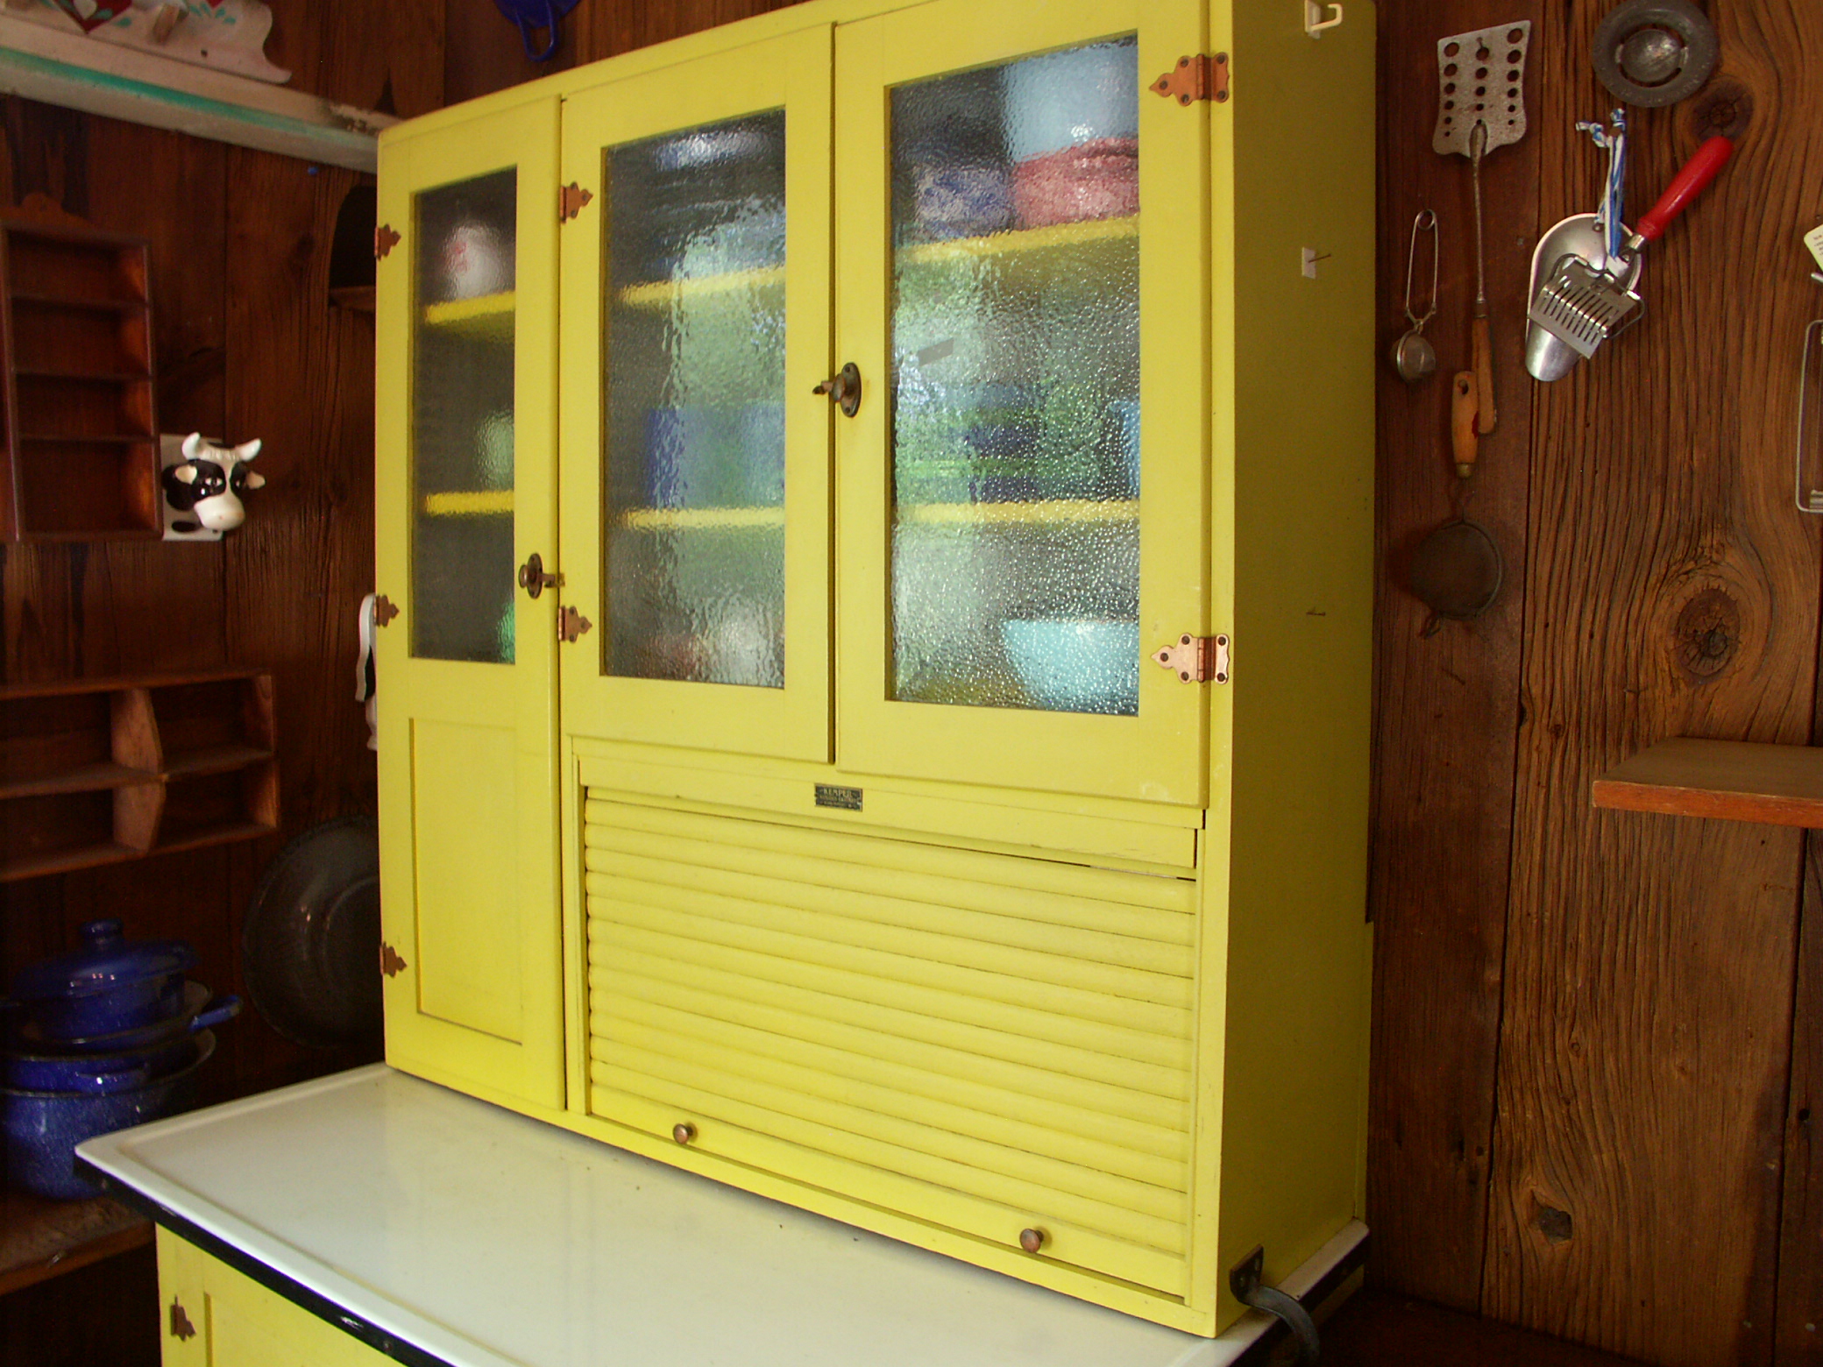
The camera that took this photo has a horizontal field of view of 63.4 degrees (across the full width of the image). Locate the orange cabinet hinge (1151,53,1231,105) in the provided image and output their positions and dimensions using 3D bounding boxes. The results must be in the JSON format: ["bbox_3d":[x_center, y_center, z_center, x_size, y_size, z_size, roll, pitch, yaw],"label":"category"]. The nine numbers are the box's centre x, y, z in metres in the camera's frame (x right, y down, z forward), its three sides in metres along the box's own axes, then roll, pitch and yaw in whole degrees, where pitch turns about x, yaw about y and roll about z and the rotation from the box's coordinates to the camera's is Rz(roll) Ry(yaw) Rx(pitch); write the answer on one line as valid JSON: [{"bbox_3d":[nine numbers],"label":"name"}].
[{"bbox_3d":[0.191,-0.413,1.014,0.060,0.034,0.014,3,4,37],"label":"orange cabinet hinge"}]

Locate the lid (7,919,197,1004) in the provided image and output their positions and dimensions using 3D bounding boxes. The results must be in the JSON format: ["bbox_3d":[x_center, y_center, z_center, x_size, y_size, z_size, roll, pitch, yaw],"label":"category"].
[{"bbox_3d":[-0.864,0.281,1.578,0.182,0.058,0.182,-5,5,0],"label":"lid"}]

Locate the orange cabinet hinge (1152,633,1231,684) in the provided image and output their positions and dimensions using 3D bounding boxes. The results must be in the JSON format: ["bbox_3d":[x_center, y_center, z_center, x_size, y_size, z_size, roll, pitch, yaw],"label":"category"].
[{"bbox_3d":[0.195,-0.018,1.029,0.060,0.035,0.014,3,4,37],"label":"orange cabinet hinge"}]

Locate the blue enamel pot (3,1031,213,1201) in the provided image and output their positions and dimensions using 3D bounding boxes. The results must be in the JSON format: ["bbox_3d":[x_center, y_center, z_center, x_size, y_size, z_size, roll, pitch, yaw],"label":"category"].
[{"bbox_3d":[-0.866,0.463,1.584,0.224,0.122,0.224,0,3,0],"label":"blue enamel pot"}]

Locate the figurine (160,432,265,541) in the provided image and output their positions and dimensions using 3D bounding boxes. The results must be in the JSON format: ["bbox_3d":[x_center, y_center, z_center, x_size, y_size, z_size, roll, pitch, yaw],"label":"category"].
[{"bbox_3d":[-0.815,-0.228,1.720,0.098,0.122,0.106,3,4,37],"label":"figurine"}]

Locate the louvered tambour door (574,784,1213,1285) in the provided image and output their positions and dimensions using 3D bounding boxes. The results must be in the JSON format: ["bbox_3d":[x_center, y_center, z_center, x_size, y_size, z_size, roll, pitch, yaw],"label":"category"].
[{"bbox_3d":[-0.061,0.276,1.244,0.651,0.310,0.030,3,4,37],"label":"louvered tambour door"}]

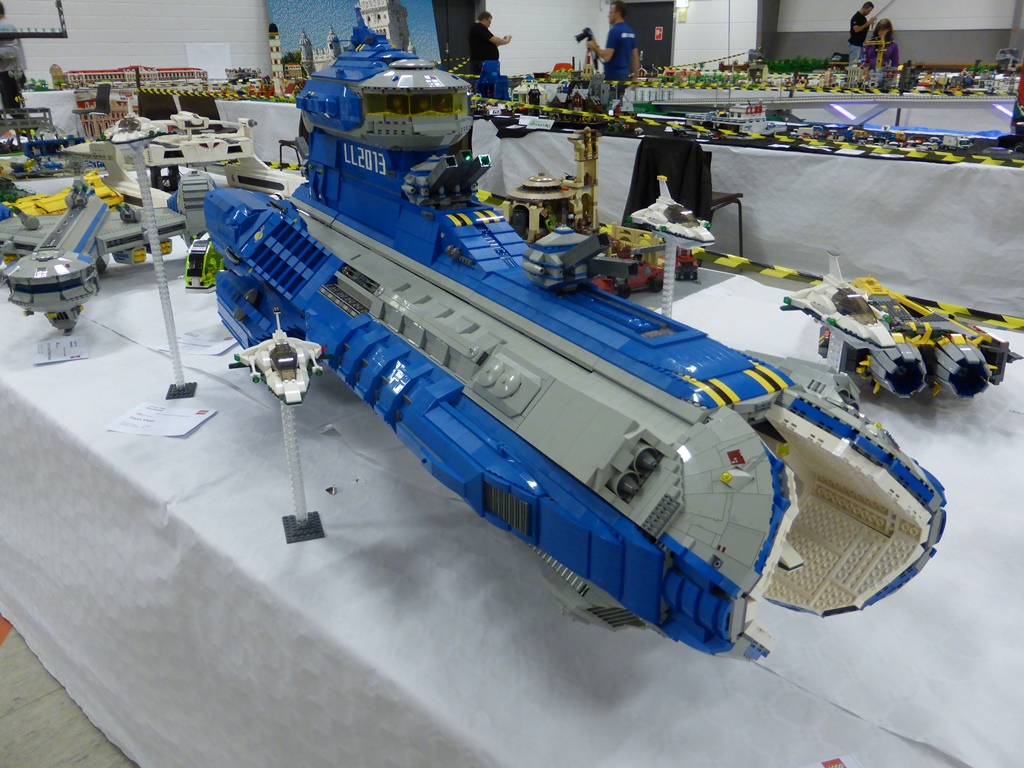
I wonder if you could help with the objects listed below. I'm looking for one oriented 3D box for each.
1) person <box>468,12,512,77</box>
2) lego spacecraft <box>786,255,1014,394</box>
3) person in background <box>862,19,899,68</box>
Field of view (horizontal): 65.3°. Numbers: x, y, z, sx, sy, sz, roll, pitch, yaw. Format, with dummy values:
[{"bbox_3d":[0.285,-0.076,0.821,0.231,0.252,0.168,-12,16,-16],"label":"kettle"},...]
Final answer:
[{"bbox_3d":[-0.292,-4.296,11.316,0.600,1.768,0.520,1,23,3],"label":"person"},{"bbox_3d":[0.472,-0.081,0.998,0.275,0.157,0.230,-3,23,-8],"label":"lego spacecraft"},{"bbox_3d":[4.493,-3.701,10.047,0.460,1.624,0.360,10,25,23],"label":"person in background"}]

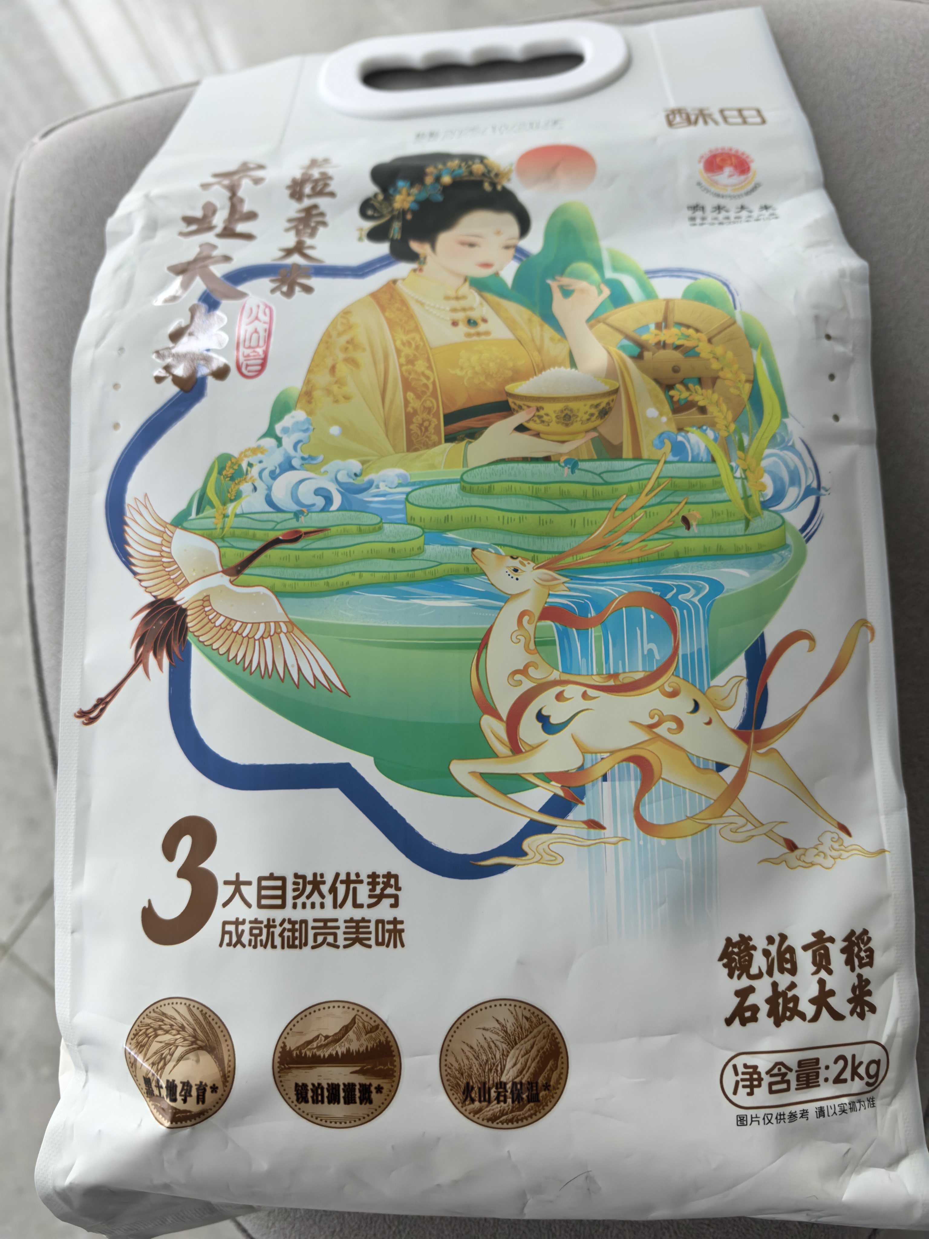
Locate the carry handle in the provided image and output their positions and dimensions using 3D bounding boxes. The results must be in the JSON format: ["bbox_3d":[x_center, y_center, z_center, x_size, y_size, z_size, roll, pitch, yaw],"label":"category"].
[{"bbox_3d":[0.003,-0.193,0.303,0.109,0.009,0.050,-5,57,1],"label":"carry handle"}]

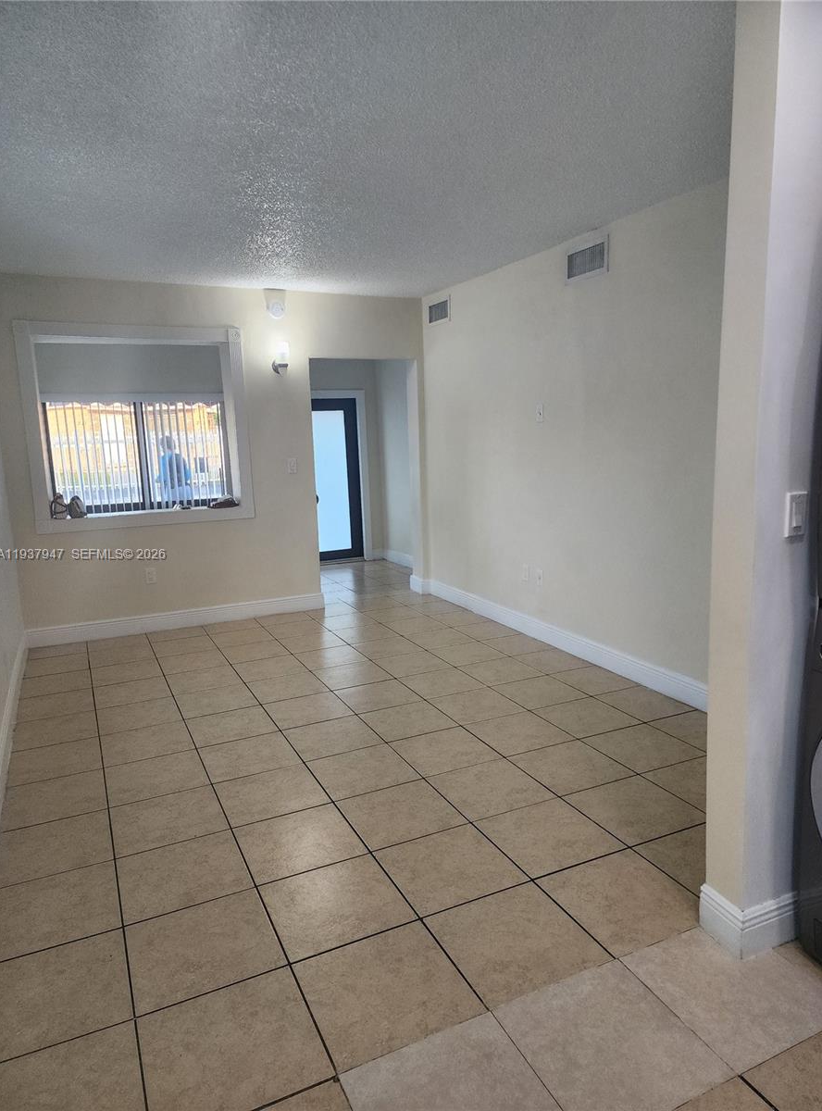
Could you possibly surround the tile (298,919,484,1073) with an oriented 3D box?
[{"bbox_3d":[-0.069,1.157,1.974,0.403,0.010,0.396,-7,11,-24],"label":"tile"}]

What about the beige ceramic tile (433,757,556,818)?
[{"bbox_3d":[0.338,1.002,3.171,0.420,0.010,0.420,-7,11,-24],"label":"beige ceramic tile"}]

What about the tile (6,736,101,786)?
[{"bbox_3d":[-1.736,1.009,3.618,0.411,0.010,0.420,-7,11,-24],"label":"tile"}]

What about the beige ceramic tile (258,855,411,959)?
[{"bbox_3d":[-0.252,1.152,2.442,0.420,0.010,0.420,-7,11,-24],"label":"beige ceramic tile"}]

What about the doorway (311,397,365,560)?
[{"bbox_3d":[-1.000,-0.846,8.561,0.870,1.909,0.100,-7,11,-24],"label":"doorway"}]

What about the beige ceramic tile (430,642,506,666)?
[{"bbox_3d":[0.372,0.643,4.785,0.393,0.010,0.390,-7,11,-24],"label":"beige ceramic tile"}]

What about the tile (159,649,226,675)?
[{"bbox_3d":[-1.426,0.701,4.849,0.403,0.010,0.398,-7,11,-24],"label":"tile"}]

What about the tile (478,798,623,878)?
[{"bbox_3d":[0.494,1.012,2.658,0.401,0.010,0.401,-7,11,-24],"label":"tile"}]

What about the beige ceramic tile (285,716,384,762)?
[{"bbox_3d":[-0.385,0.890,3.593,0.403,0.010,0.398,-7,11,-24],"label":"beige ceramic tile"}]

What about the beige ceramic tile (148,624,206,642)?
[{"bbox_3d":[-1.829,0.621,5.755,0.417,0.010,0.322,-7,11,-24],"label":"beige ceramic tile"}]

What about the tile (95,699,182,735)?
[{"bbox_3d":[-1.535,0.906,4.171,0.420,0.010,0.420,-7,11,-24],"label":"tile"}]

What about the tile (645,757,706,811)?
[{"bbox_3d":[1.287,0.969,3.139,0.420,0.010,0.420,-7,11,-24],"label":"tile"}]

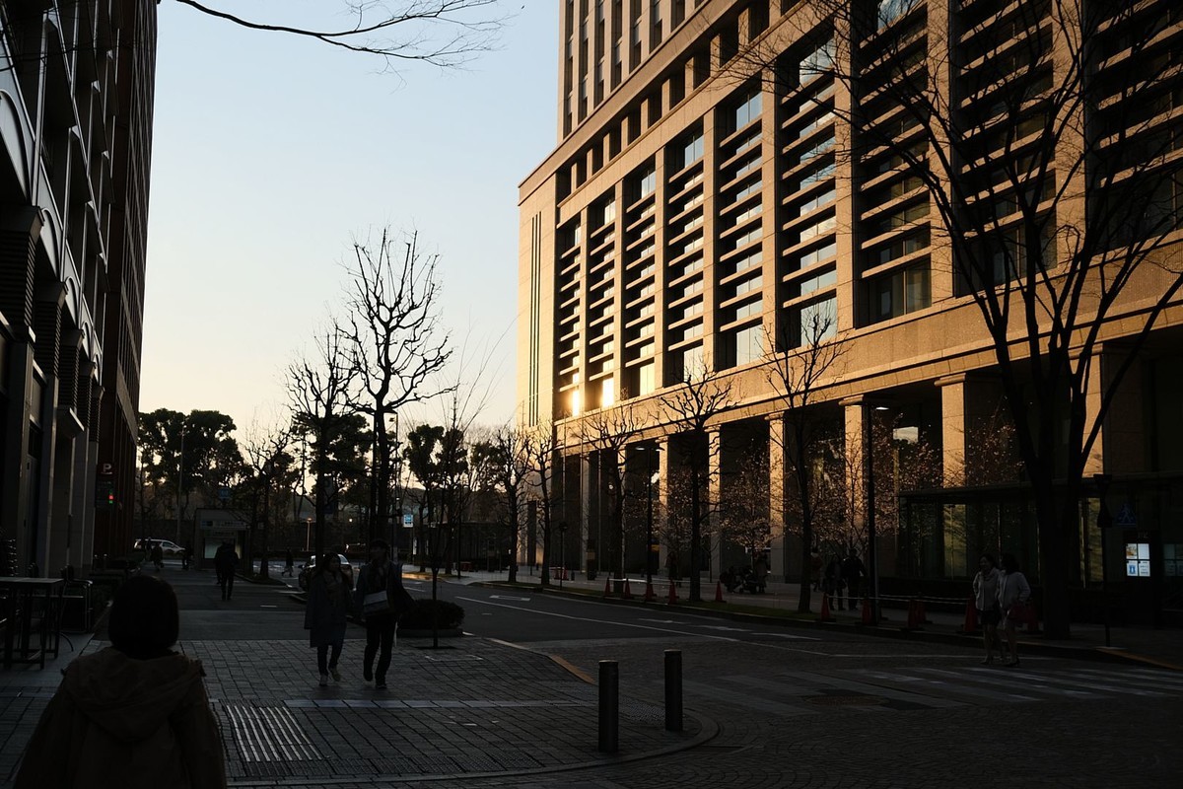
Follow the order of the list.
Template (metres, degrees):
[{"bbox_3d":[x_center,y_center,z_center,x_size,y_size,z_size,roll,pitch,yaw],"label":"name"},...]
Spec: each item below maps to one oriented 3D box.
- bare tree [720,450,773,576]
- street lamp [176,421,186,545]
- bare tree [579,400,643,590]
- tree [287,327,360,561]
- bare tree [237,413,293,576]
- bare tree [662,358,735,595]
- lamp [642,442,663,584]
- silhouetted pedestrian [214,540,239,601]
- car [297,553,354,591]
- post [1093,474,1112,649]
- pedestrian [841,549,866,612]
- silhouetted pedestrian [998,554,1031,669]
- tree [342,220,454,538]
[{"bbox_3d":[7.526,5.842,60.139,2.500,6.620,2.500,0,-7,0],"label":"bare tree"},{"bbox_3d":[-36.986,8.657,112.750,0.500,12.400,1.300,1,-7,-6],"label":"street lamp"},{"bbox_3d":[0.808,3.796,45.917,2.300,6.900,2.300,1,-7,0],"label":"bare tree"},{"bbox_3d":[-9.177,2.263,42.658,2.400,9.200,2.400,3,-7,-19],"label":"tree"},{"bbox_3d":[-16.892,5.337,64.932,2.700,8.410,2.700,3,-7,-19],"label":"bare tree"},{"bbox_3d":[3.293,2.677,38.442,2.350,7.300,2.350,1,-7,0],"label":"bare tree"},{"bbox_3d":[2.269,4.498,44.240,0.750,5.330,0.300,3,-7,-19],"label":"lamp"},{"bbox_3d":[-10.552,5.122,36.404,0.540,1.720,0.400,3,-7,-19],"label":"silhouetted pedestrian"},{"bbox_3d":[-10.631,7.059,50.087,1.750,1.430,4.600,3,-7,-19],"label":"car"},{"bbox_3d":[9.460,3.055,23.065,0.420,3.140,0.130,3,-7,-19],"label":"post"},{"bbox_3d":[7.241,5.103,34.603,0.620,1.710,0.420,3,-7,-18],"label":"pedestrian"},{"bbox_3d":[6.084,3.113,18.099,0.420,1.630,0.460,5,-8,-30],"label":"silhouetted pedestrian"},{"bbox_3d":[-4.914,0.594,31.673,2.500,9.900,2.600,3,-7,-19],"label":"tree"}]

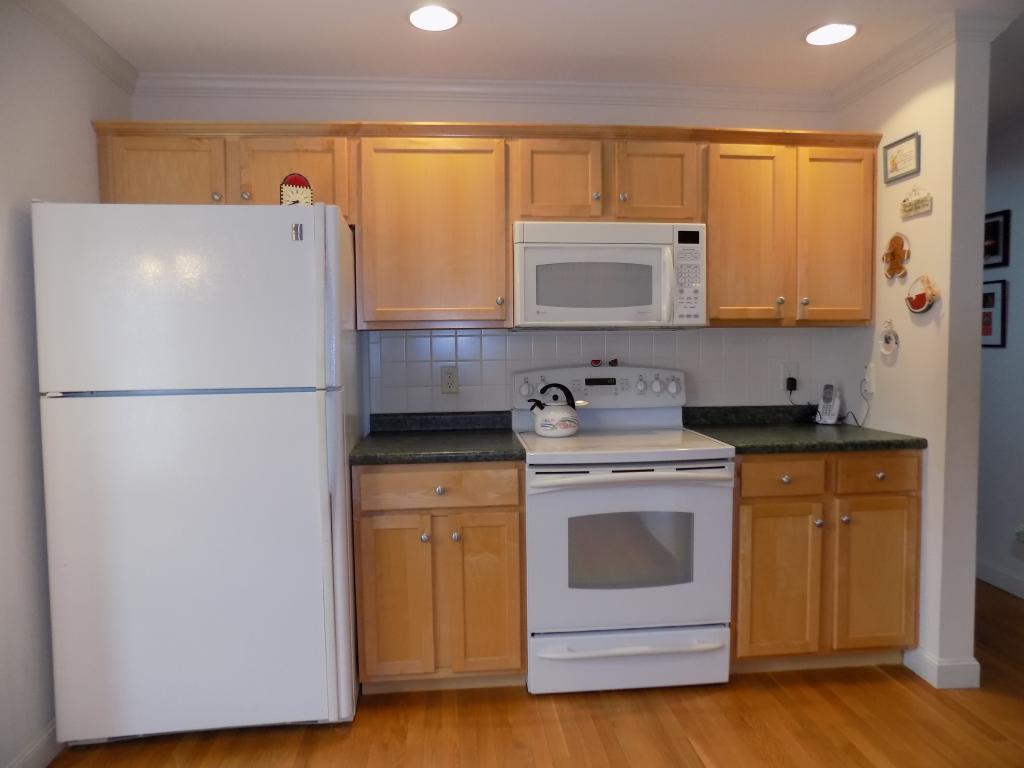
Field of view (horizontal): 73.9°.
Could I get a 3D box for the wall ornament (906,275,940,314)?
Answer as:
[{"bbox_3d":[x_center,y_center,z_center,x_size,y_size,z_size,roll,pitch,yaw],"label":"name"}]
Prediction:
[{"bbox_3d":[1.546,-0.341,2.576,0.030,0.145,0.165,-1,3,-6],"label":"wall ornament"}]

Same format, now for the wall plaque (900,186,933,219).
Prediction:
[{"bbox_3d":[1.549,-0.702,2.614,0.016,0.102,0.165,-1,3,-6],"label":"wall plaque"}]

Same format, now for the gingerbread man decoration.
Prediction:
[{"bbox_3d":[1.538,-0.507,2.710,0.025,0.172,0.150,-1,2,-5],"label":"gingerbread man decoration"}]

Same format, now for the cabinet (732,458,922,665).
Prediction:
[{"bbox_3d":[1.159,0.630,2.846,0.718,0.775,0.630,-1,2,-5],"label":"cabinet"}]

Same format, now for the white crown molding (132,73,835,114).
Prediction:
[{"bbox_3d":[-0.043,-1.253,2.943,3.108,0.075,0.075,-1,2,-5],"label":"white crown molding"}]

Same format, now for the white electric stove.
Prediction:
[{"bbox_3d":[0.406,0.531,2.767,0.757,1.204,0.665,-1,3,-6],"label":"white electric stove"}]

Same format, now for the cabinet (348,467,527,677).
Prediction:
[{"bbox_3d":[-0.275,0.656,2.721,0.608,0.775,0.630,-1,2,-5],"label":"cabinet"}]

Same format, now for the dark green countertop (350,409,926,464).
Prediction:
[{"bbox_3d":[0.476,0.188,2.763,2.127,0.135,0.640,-1,2,-5],"label":"dark green countertop"}]

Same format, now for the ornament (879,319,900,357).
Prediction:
[{"bbox_3d":[1.541,-0.188,2.777,0.020,0.135,0.107,-1,2,-5],"label":"ornament"}]

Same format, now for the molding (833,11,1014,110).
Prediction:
[{"bbox_3d":[1.605,-1.277,2.748,0.260,0.090,0.790,-1,3,-6],"label":"molding"}]

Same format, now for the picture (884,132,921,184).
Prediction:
[{"bbox_3d":[1.537,-0.878,2.677,0.020,0.158,0.204,-1,2,-5],"label":"picture"}]

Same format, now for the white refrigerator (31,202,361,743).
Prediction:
[{"bbox_3d":[-1.038,0.293,2.530,0.890,1.735,0.790,-1,3,-7],"label":"white refrigerator"}]

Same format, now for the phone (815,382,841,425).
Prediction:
[{"bbox_3d":[1.452,0.090,3.123,0.085,0.180,0.095,2,4,34],"label":"phone"}]

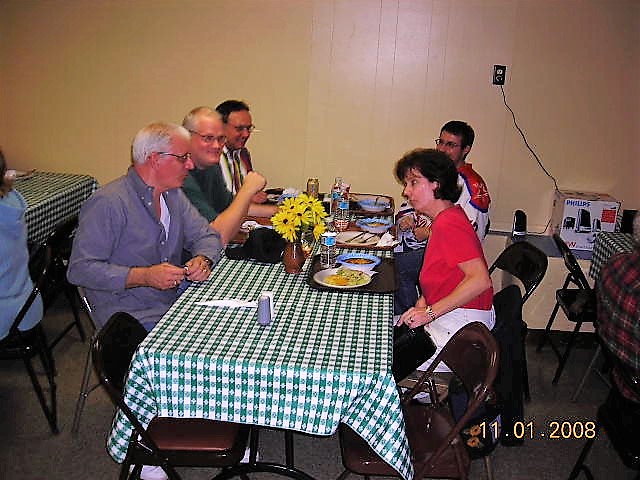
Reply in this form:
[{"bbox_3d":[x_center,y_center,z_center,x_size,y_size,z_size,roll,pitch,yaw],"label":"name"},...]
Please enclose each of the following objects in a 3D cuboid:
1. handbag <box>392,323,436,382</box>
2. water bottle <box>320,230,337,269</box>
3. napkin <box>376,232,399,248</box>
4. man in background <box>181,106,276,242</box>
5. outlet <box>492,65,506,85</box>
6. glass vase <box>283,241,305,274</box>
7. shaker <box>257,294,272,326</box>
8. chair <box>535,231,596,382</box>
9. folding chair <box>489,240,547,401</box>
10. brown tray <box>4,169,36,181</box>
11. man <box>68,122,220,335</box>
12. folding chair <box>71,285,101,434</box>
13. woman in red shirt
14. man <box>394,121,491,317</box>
[{"bbox_3d":[0.333,0.419,2.642,0.190,0.260,0.270,4,15,5],"label":"handbag"},{"bbox_3d":[0.043,0.022,2.942,0.064,0.185,0.064,4,15,5],"label":"water bottle"},{"bbox_3d":[0.321,0.002,3.346,0.110,0.055,0.090,4,15,5],"label":"napkin"},{"bbox_3d":[-0.557,0.099,3.149,0.680,1.360,0.550,8,16,16],"label":"man in background"},{"bbox_3d":[1.047,-0.959,4.094,0.071,0.115,0.030,4,15,5],"label":"outlet"},{"bbox_3d":[-0.104,0.058,2.881,0.090,0.145,0.090,4,15,5],"label":"glass vase"},{"bbox_3d":[-0.178,0.230,2.321,0.043,0.100,0.043,4,15,5],"label":"shaker"},{"bbox_3d":[1.450,0.356,3.761,0.500,0.775,0.460,7,15,12],"label":"chair"},{"bbox_3d":[0.836,0.357,3.613,0.480,0.760,0.460,1,15,-6],"label":"folding chair"},{"bbox_3d":[-2.061,-0.405,4.416,0.355,0.025,0.460,4,16,5],"label":"brown tray"},{"bbox_3d":[-0.590,0.189,2.893,0.750,1.320,0.560,10,16,24],"label":"man"},{"bbox_3d":[-0.737,0.432,3.023,0.480,0.770,0.460,8,16,17],"label":"folding chair"},{"bbox_3d":[0.399,0.304,2.721,0.630,1.300,0.460,6,15,9],"label":"woman in red shirt"},{"bbox_3d":[0.522,0.061,3.578,0.740,1.320,0.530,-2,16,-17],"label":"man"}]

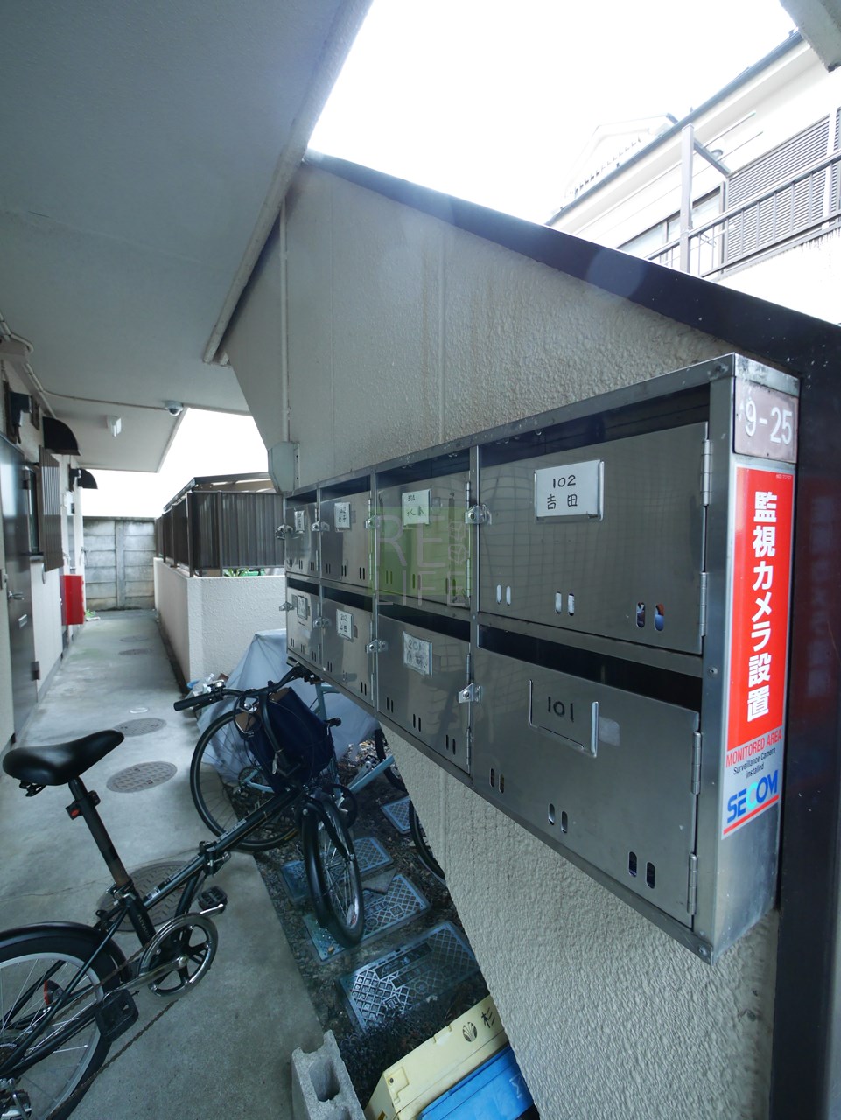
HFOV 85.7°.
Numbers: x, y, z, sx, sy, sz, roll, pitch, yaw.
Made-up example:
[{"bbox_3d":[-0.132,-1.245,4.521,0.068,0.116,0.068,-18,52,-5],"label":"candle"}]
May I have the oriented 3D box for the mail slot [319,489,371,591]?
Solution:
[{"bbox_3d":[-0.114,-0.055,1.013,0.121,0.220,0.287,-1,3,-32],"label":"mail slot"}]

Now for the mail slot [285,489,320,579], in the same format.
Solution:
[{"bbox_3d":[-0.272,-0.065,1.262,0.121,0.220,0.287,-1,3,-32],"label":"mail slot"}]

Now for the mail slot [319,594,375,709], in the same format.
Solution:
[{"bbox_3d":[-0.114,0.180,1.022,0.121,0.220,0.287,-1,3,-32],"label":"mail slot"}]

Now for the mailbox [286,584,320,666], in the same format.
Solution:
[{"bbox_3d":[-0.273,0.170,1.271,0.121,0.220,0.287,-1,3,-32],"label":"mailbox"}]

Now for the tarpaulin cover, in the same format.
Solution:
[{"bbox_3d":[-0.690,0.879,2.970,1.320,0.950,0.680,0,2,7],"label":"tarpaulin cover"}]

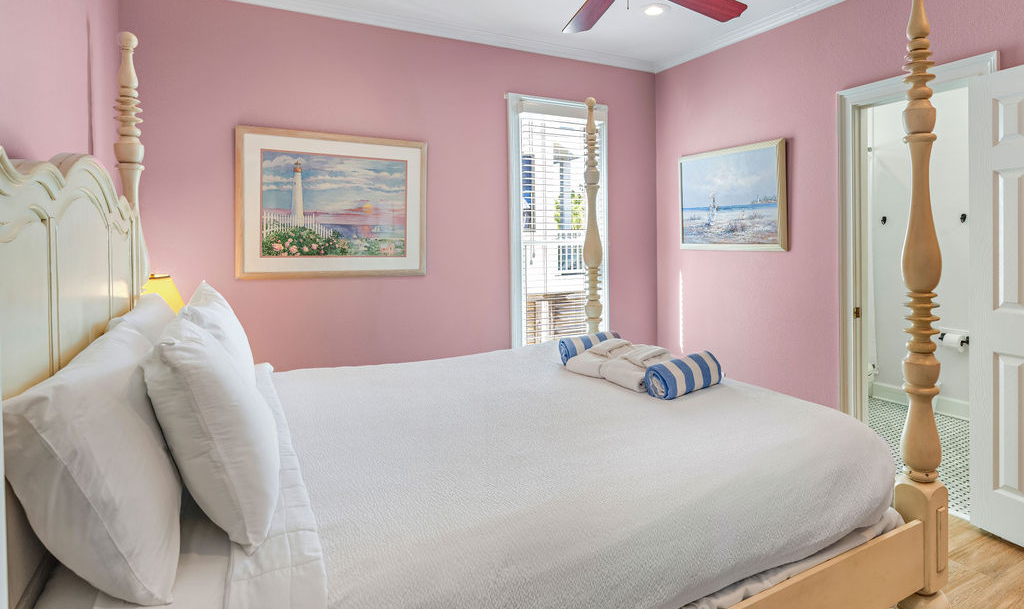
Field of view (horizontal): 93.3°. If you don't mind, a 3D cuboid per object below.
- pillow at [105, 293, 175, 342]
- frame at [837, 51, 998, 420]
[{"bbox_3d":[-1.160,0.178,1.697,0.190,0.460,0.640,-33,18,-21],"label":"pillow"},{"bbox_3d":[2.045,-0.092,2.483,0.130,2.120,0.680,-3,6,-28],"label":"frame"}]

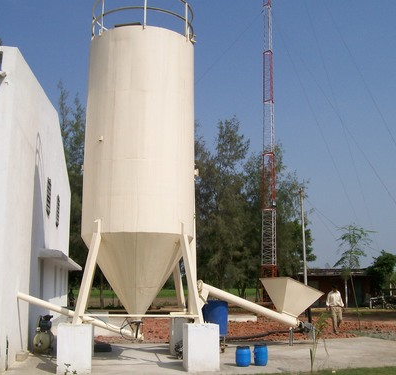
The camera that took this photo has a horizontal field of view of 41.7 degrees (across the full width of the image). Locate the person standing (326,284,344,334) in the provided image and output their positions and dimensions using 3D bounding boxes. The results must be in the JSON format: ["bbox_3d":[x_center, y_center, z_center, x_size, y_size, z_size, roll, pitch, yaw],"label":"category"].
[{"bbox_3d":[4.870,4.323,18.467,0.580,1.690,0.380,-2,-11,8],"label":"person standing"}]

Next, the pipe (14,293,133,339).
[{"bbox_3d":[-2.740,2.880,11.646,2.850,0.150,0.150,16,-10,5],"label":"pipe"}]

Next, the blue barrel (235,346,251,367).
[{"bbox_3d":[0.960,3.532,10.901,0.300,0.410,0.300,0,-11,0],"label":"blue barrel"}]

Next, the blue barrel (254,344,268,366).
[{"bbox_3d":[1.345,3.542,11.010,0.300,0.430,0.300,0,-11,0],"label":"blue barrel"}]

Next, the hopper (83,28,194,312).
[{"bbox_3d":[-1.350,-0.251,12.205,2.550,6.400,2.550,2,-11,-8],"label":"hopper"}]

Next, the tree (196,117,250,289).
[{"bbox_3d":[2.300,1.871,48.513,5.000,17.600,5.000,0,-11,0],"label":"tree"}]

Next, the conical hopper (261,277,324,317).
[{"bbox_3d":[2.710,3.200,14.965,1.350,1.080,1.280,7,-13,-31],"label":"conical hopper"}]

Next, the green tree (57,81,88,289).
[{"bbox_3d":[-10.500,0.342,43.715,4.300,18.800,4.300,0,-11,0],"label":"green tree"}]

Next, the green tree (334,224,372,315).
[{"bbox_3d":[6.250,3.524,20.707,1.500,4.100,1.500,0,-11,0],"label":"green tree"}]

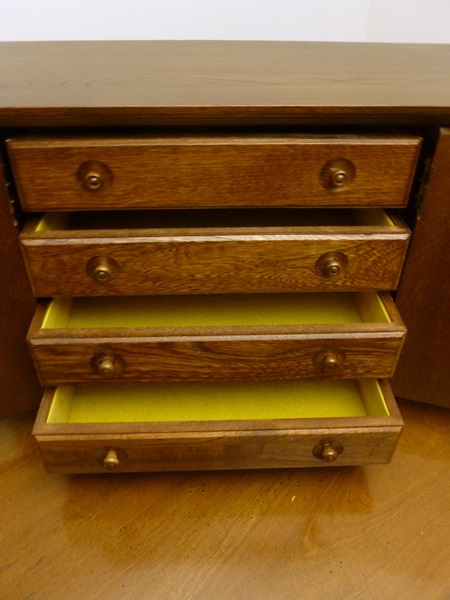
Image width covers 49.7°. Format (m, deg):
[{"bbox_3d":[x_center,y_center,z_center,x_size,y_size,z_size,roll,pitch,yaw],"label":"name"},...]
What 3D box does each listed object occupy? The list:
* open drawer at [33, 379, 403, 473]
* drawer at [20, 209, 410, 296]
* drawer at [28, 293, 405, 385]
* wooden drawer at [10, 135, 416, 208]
[{"bbox_3d":[-0.008,0.111,0.596,0.390,0.073,0.197,-1,38,-2],"label":"open drawer"},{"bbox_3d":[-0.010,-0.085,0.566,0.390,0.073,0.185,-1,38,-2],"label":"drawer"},{"bbox_3d":[-0.009,0.011,0.585,0.390,0.073,0.197,-1,38,-2],"label":"drawer"},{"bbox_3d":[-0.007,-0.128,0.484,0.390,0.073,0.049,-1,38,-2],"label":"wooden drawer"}]

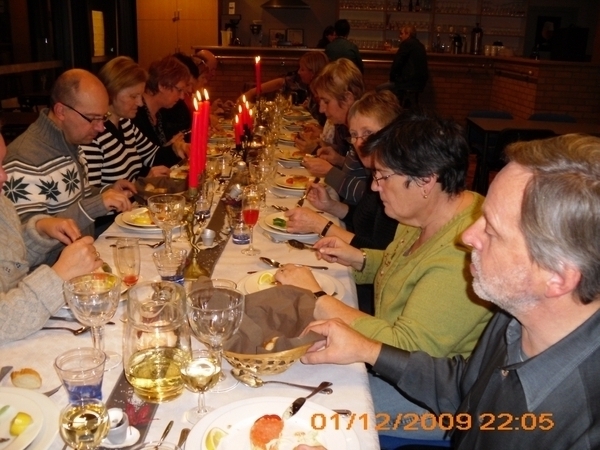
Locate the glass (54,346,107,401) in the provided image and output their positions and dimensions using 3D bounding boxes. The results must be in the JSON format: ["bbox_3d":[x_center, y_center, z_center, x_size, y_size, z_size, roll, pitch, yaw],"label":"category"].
[{"bbox_3d":[-0.376,0.263,1.078,0.086,0.073,0.086,0,16,1],"label":"glass"}]

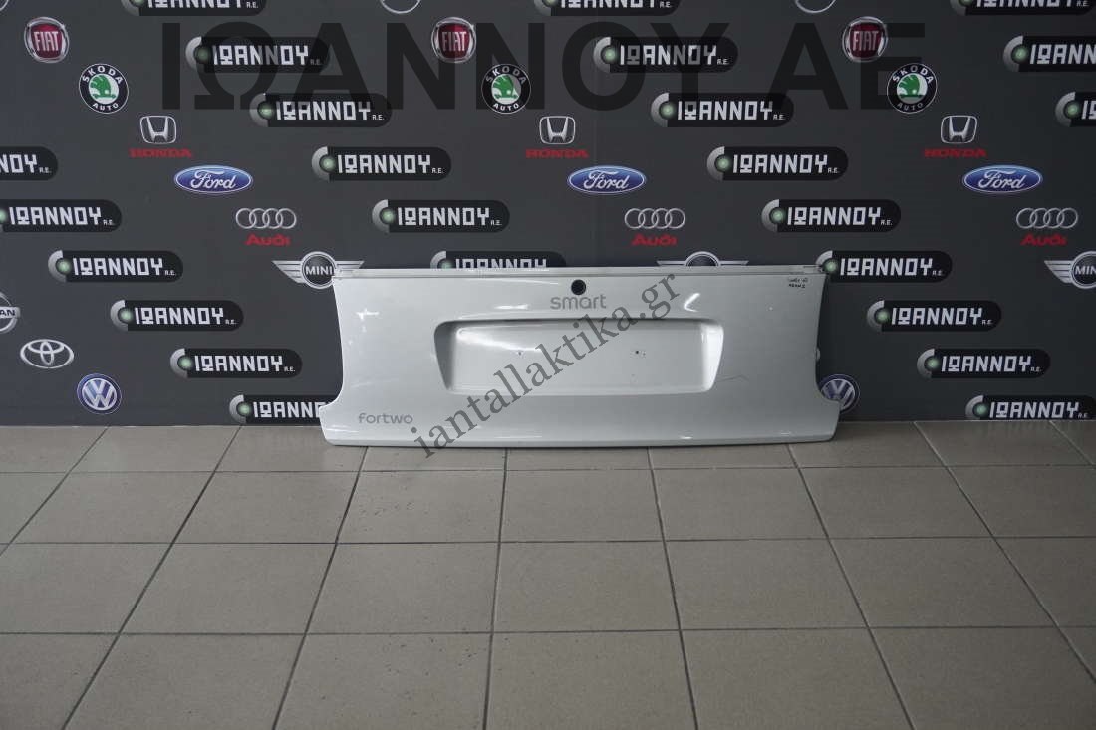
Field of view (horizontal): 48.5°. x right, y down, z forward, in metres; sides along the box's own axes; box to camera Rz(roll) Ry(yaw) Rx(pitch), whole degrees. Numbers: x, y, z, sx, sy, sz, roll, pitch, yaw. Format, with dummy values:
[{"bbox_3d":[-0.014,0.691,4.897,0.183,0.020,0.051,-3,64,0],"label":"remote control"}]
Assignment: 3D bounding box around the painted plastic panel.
[{"bbox_3d":[0.071,-0.021,2.794,1.204,0.403,0.105,0,9,0],"label":"painted plastic panel"}]

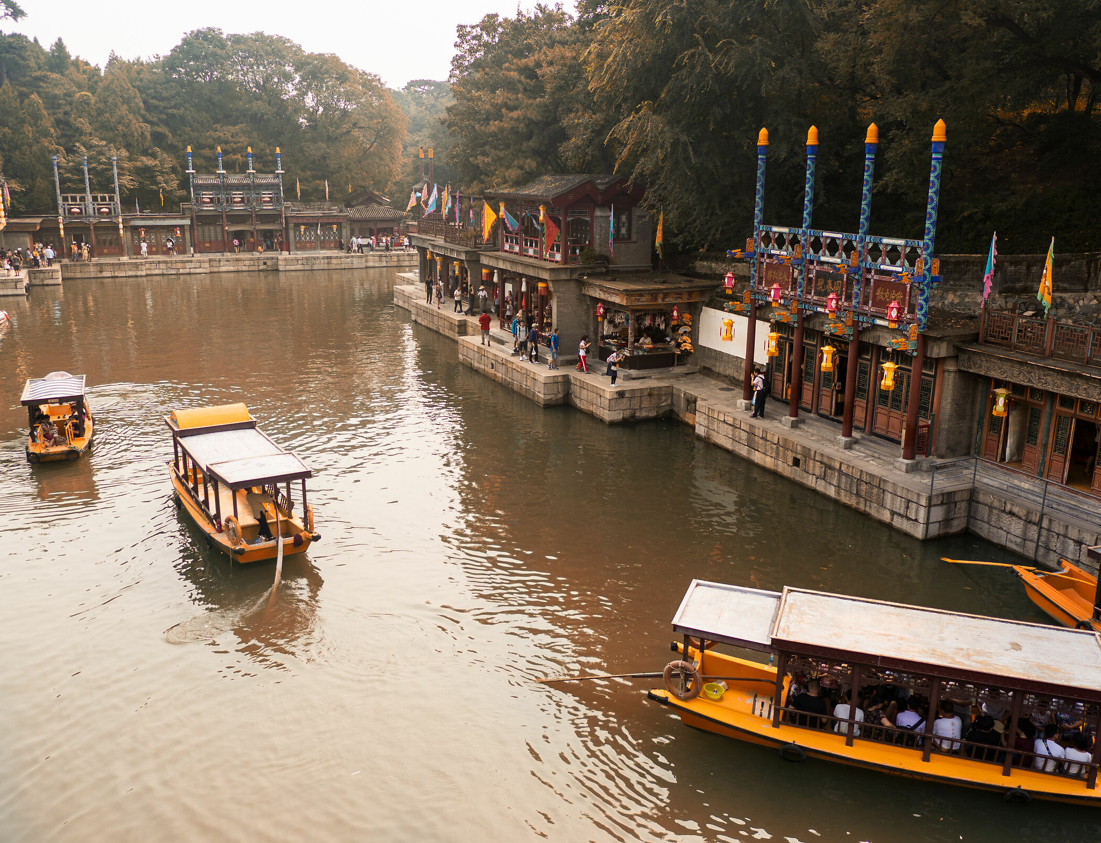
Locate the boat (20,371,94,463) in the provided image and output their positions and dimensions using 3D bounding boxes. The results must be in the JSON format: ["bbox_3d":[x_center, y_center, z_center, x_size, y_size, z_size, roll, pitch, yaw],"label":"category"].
[{"bbox_3d":[-17.805,-0.533,34.535,2.050,2.500,6.900,-6,16,-24],"label":"boat"}]

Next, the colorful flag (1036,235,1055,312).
[{"bbox_3d":[13.063,-3.772,24.891,0.220,2.100,0.500,-6,16,-24],"label":"colorful flag"}]

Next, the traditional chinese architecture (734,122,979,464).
[{"bbox_3d":[9.523,-4.335,30.161,3.300,9.650,9.370,-6,16,-22],"label":"traditional chinese architecture"}]

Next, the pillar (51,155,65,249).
[{"bbox_3d":[-44.436,-19.277,86.008,0.477,9.311,0.477,-8,17,-29],"label":"pillar"}]

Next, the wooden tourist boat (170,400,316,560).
[{"bbox_3d":[-8.931,1.463,26.597,2.150,2.750,8.700,-9,17,-31],"label":"wooden tourist boat"}]

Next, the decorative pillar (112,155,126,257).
[{"bbox_3d":[-40.089,-19.752,87.953,0.477,9.278,0.477,-8,17,-29],"label":"decorative pillar"}]

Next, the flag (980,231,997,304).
[{"bbox_3d":[12.265,-4.240,26.558,0.200,2.140,0.480,-6,16,-24],"label":"flag"}]

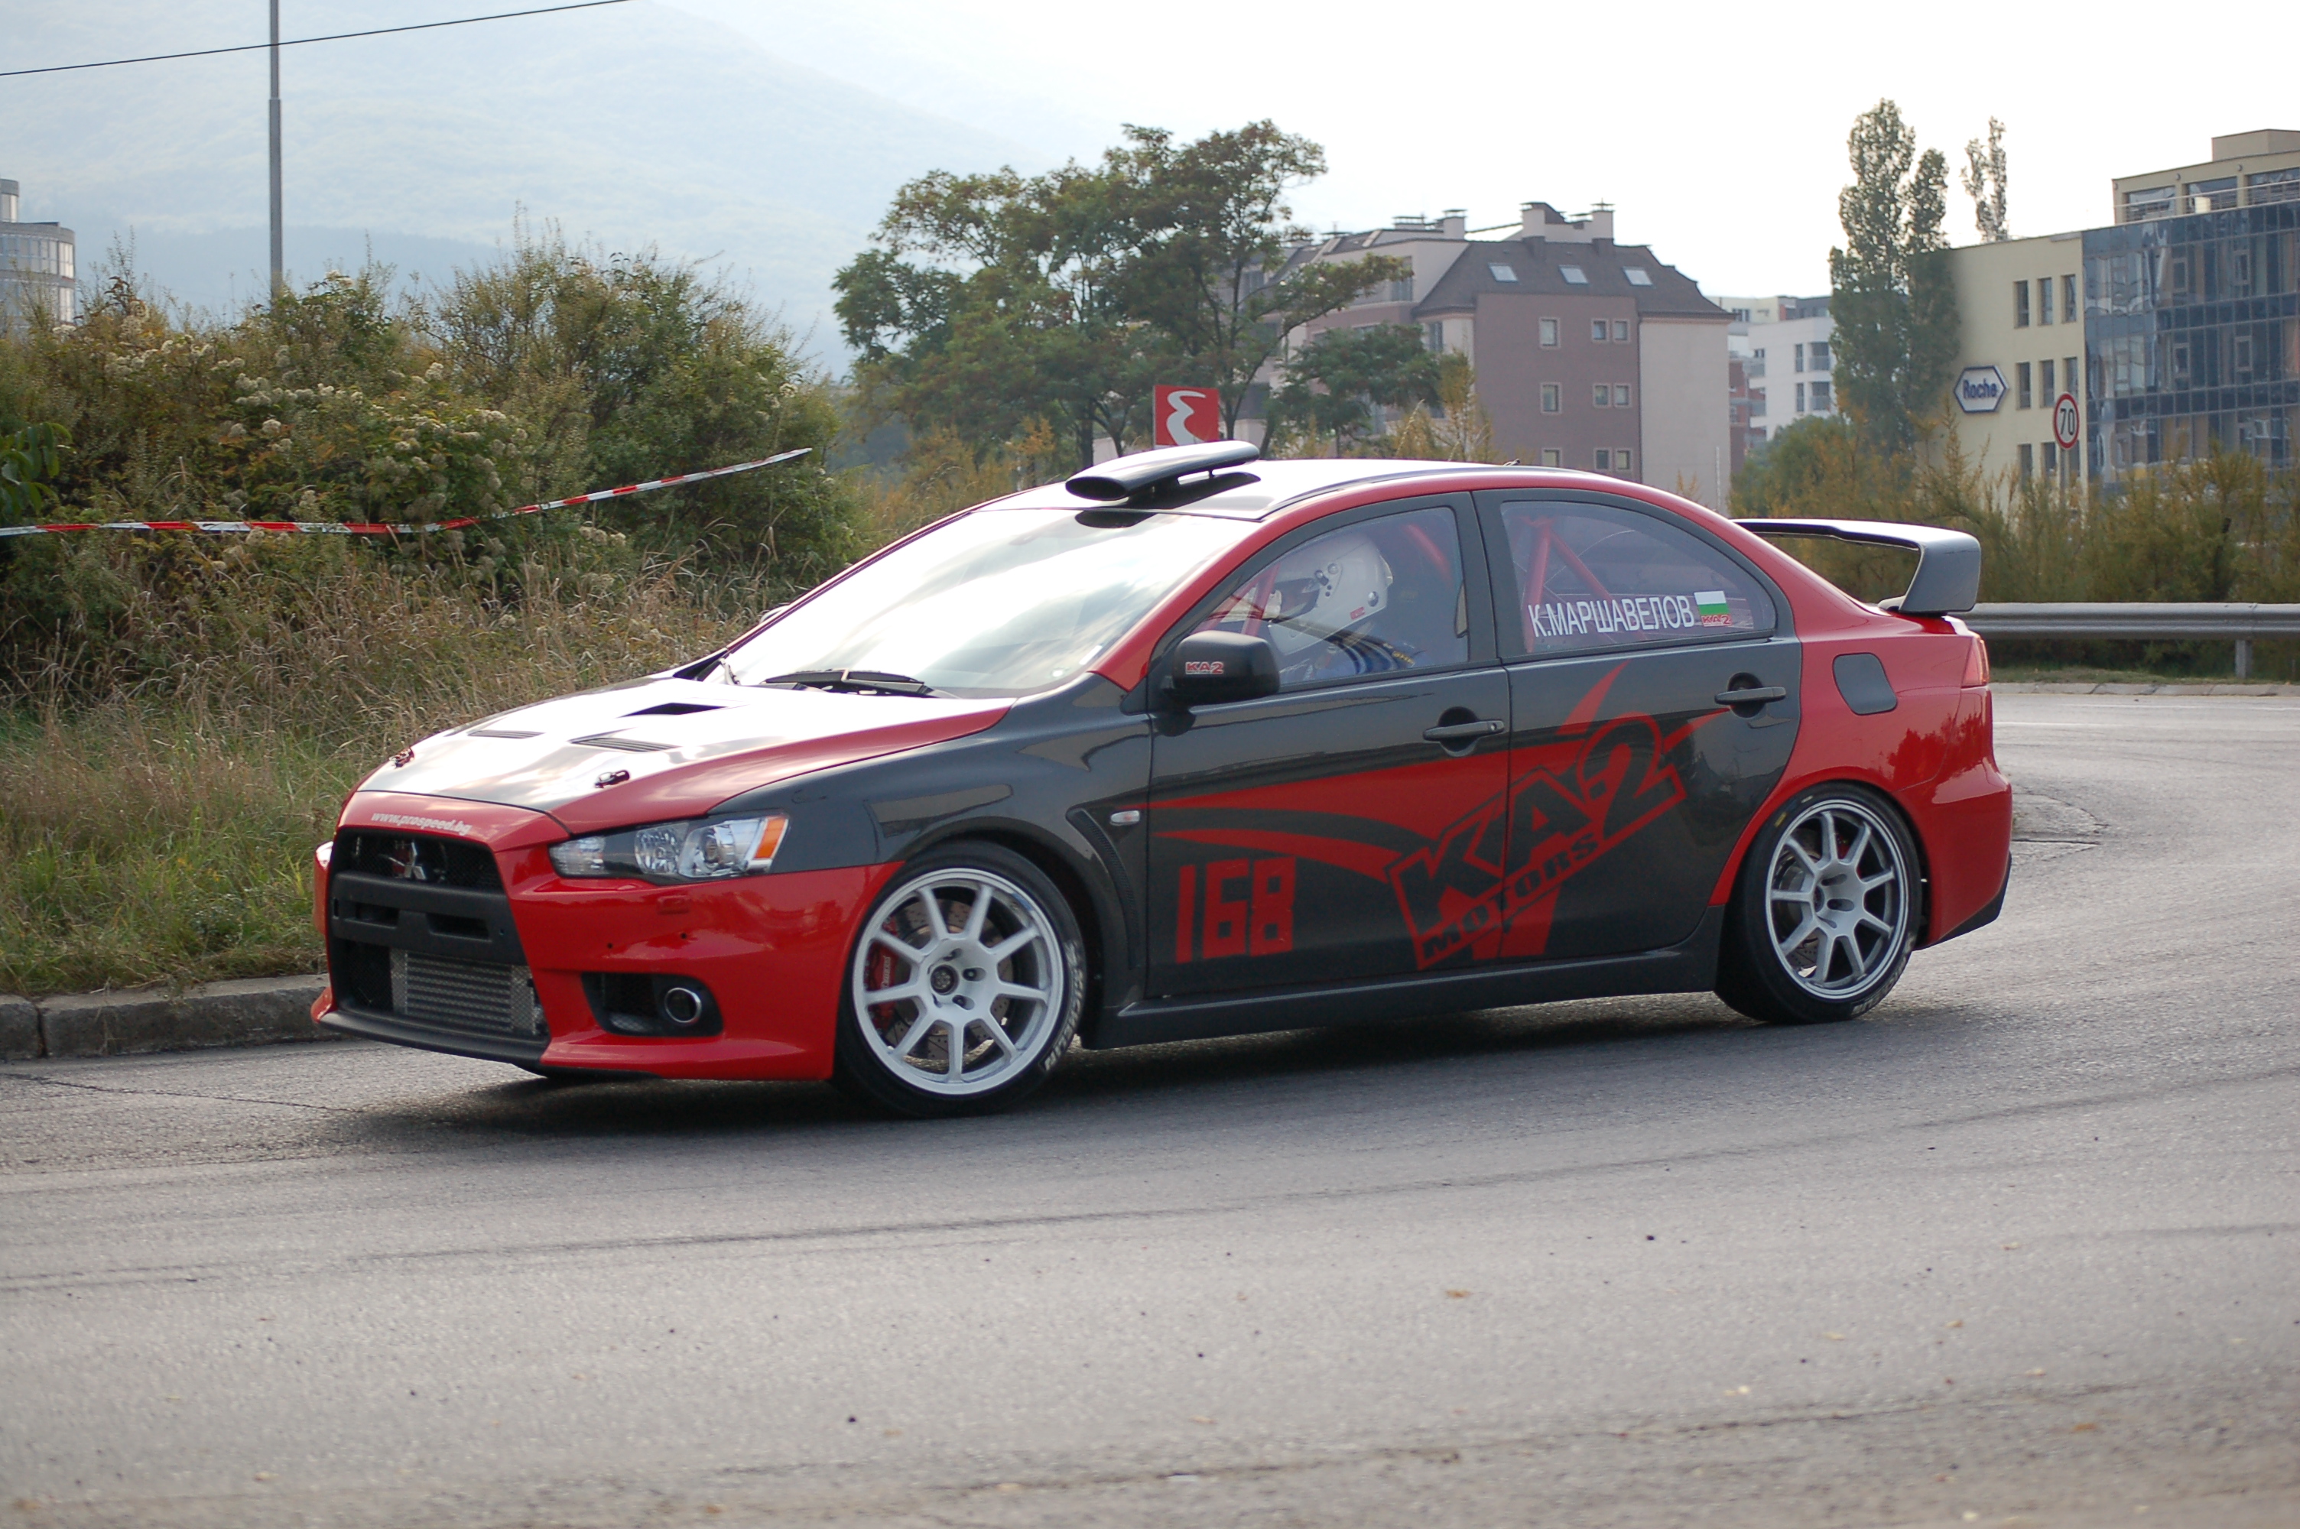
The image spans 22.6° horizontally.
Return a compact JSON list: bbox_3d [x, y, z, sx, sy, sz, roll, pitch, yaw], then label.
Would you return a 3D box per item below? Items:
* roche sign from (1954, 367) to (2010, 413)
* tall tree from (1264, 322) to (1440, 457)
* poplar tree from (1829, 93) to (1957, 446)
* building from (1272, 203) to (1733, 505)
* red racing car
[{"bbox_3d":[34.120,-15.404,236.000,0.250,1.900,3.500,-2,2,-27],"label":"roche sign"},{"bbox_3d":[5.711,-8.090,160.127,4.905,8.445,4.905,-1,2,0],"label":"tall tree"},{"bbox_3d":[30.591,-16.864,235.308,5.366,20.524,5.098,-1,2,0],"label":"poplar tree"},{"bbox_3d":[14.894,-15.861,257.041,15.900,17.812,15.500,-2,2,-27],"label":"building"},{"bbox_3d":[0.050,-0.045,13.999,4.500,1.470,1.840,-4,5,-38],"label":"red racing car"}]

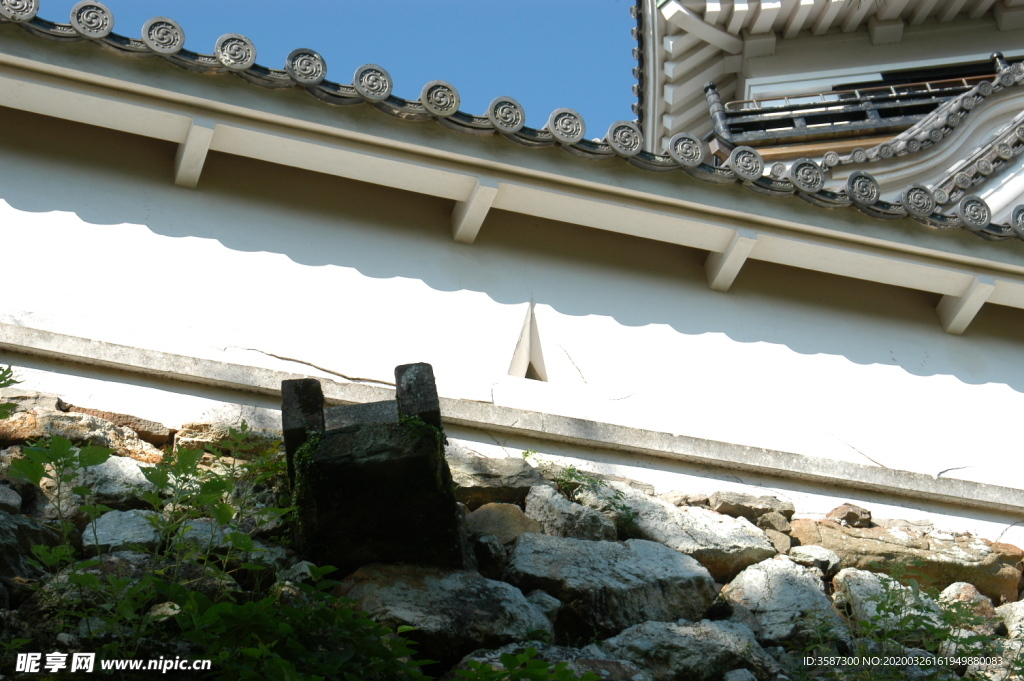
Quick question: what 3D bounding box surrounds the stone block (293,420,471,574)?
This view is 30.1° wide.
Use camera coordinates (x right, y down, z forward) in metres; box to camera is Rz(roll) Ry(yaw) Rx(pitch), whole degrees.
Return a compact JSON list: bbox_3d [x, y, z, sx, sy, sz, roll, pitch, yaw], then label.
[{"bbox_3d":[-0.402,0.472,5.890,0.485,0.184,0.565,-6,-43,-3],"label":"stone block"}]

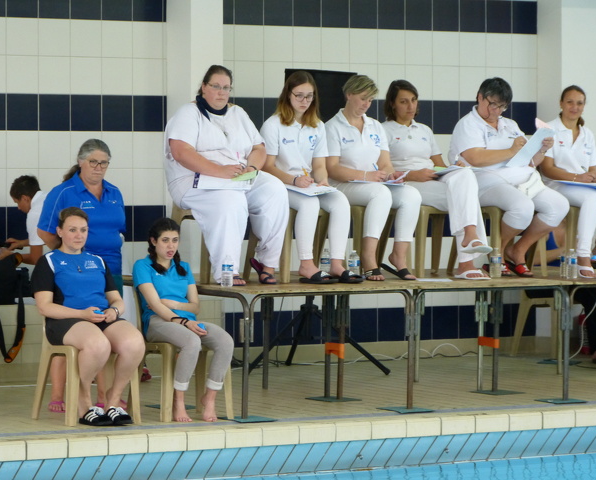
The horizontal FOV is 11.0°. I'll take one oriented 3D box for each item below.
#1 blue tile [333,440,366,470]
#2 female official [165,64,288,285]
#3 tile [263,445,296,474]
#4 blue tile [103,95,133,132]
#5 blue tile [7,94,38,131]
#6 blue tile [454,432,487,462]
[{"bbox_3d":[0.294,1.234,17.718,0.120,0.010,0.245,-1,-43,-34],"label":"blue tile"},{"bbox_3d":[-0.389,-0.382,17.834,0.630,1.270,0.700,-1,2,-35],"label":"female official"},{"bbox_3d":[-0.119,1.240,17.436,0.120,0.010,0.245,-1,-43,-34],"label":"tile"},{"bbox_3d":[-1.252,-0.876,21.341,0.247,0.250,0.010,-1,2,-34],"label":"blue tile"},{"bbox_3d":[-1.871,-0.866,20.917,0.247,0.250,0.010,-1,2,-34],"label":"blue tile"},{"bbox_3d":[1.021,1.216,18.161,0.122,0.245,0.010,-1,46,-34],"label":"blue tile"}]

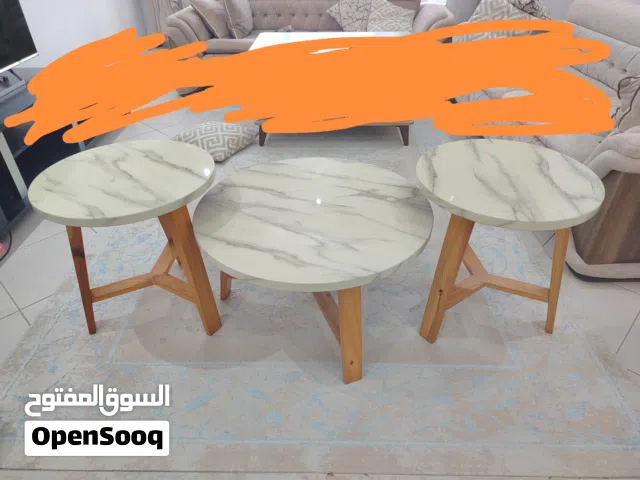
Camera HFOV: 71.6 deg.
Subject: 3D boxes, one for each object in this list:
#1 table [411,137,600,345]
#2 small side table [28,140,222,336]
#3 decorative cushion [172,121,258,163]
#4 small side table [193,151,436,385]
[{"bbox_3d":[0.530,0.031,1.406,0.499,0.529,0.499,-1,35,0],"label":"table"},{"bbox_3d":[-0.560,0.023,1.439,0.499,0.529,0.499,-1,35,0],"label":"small side table"},{"bbox_3d":[-0.653,-0.630,2.744,0.460,0.130,0.460,17,39,23],"label":"decorative cushion"},{"bbox_3d":[-0.015,0.072,1.456,0.706,0.417,0.706,-1,35,0],"label":"small side table"}]

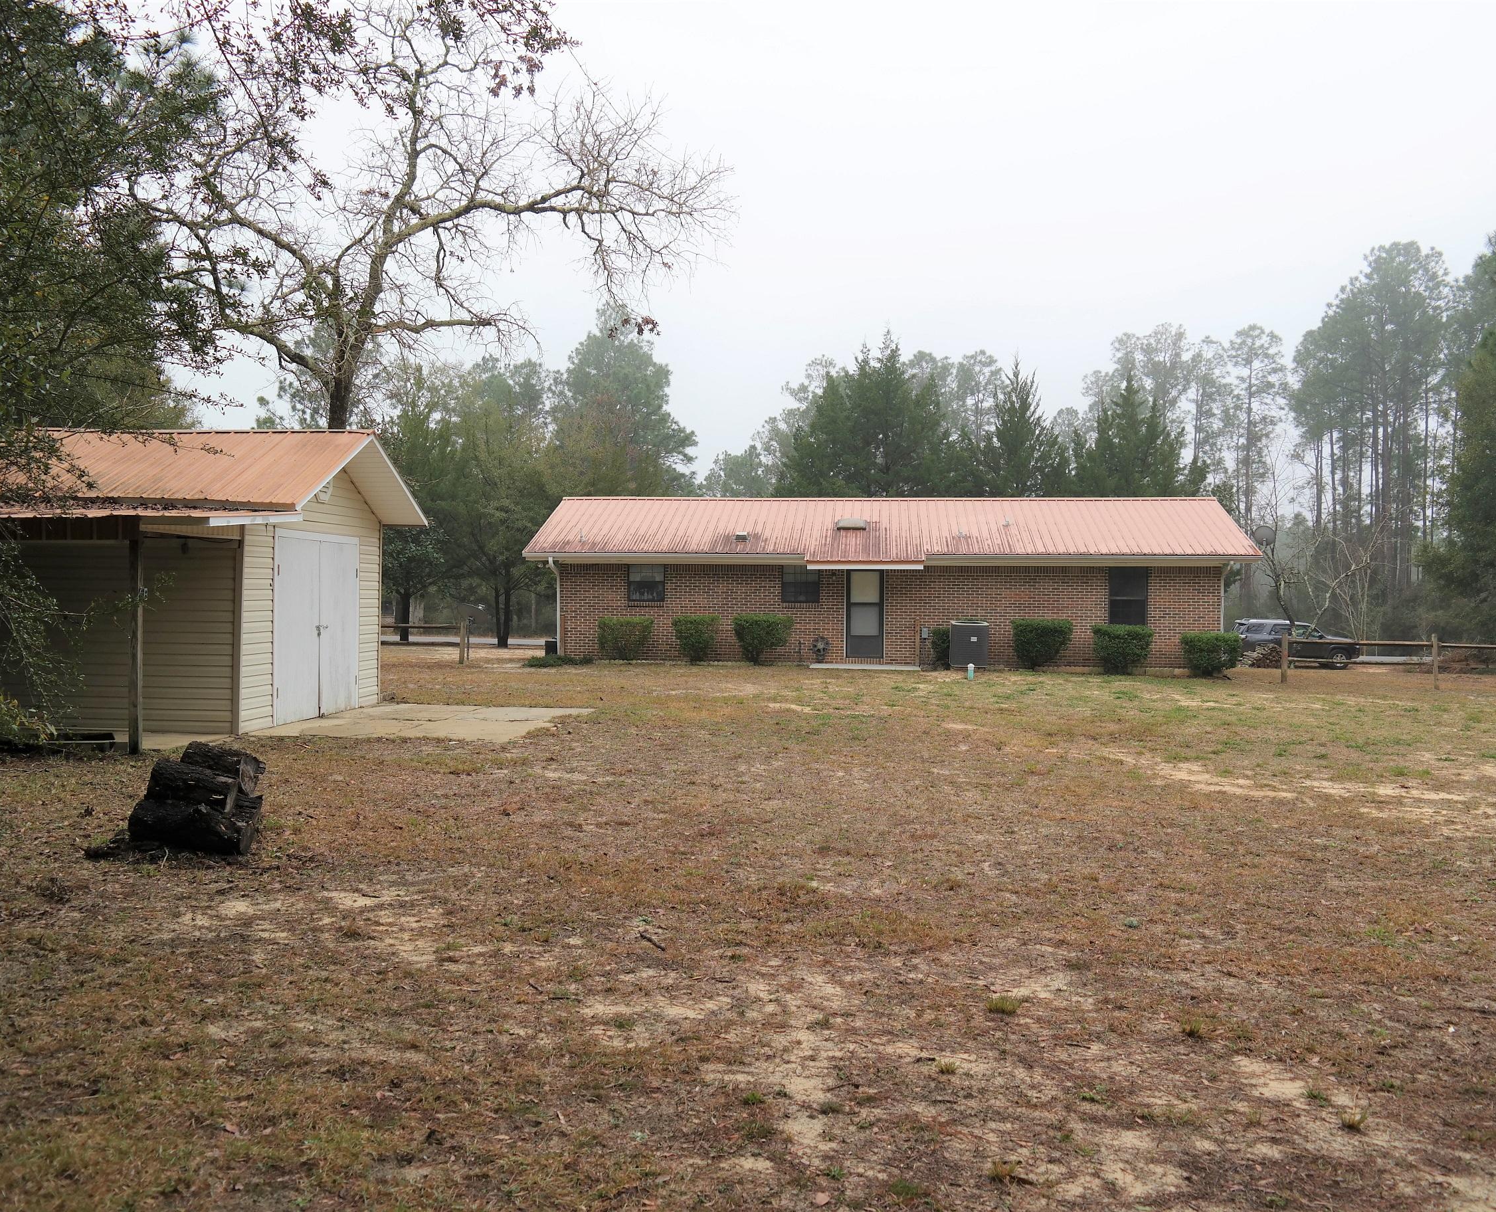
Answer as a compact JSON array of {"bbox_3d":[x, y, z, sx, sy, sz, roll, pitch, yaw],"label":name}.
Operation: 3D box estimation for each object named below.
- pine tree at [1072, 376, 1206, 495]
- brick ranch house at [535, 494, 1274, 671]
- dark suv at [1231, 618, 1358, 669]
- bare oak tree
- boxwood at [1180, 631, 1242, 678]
[{"bbox_3d":[14.900,-3.200,52.000,5.800,11.200,5.800,0,1,5],"label":"pine tree"},{"bbox_3d":[3.371,-0.680,34.130,16.300,4.100,8.400,0,1,5],"label":"brick ranch house"},{"bbox_3d":[20.500,1.450,51.000,4.820,1.820,1.920,0,1,4],"label":"dark suv"},{"bbox_3d":[-5.600,-5.200,25.000,10.600,13.600,10.200,0,1,5],"label":"bare oak tree"},{"bbox_3d":[9.930,1.050,29.200,1.330,0.980,1.200,0,1,5],"label":"boxwood"}]

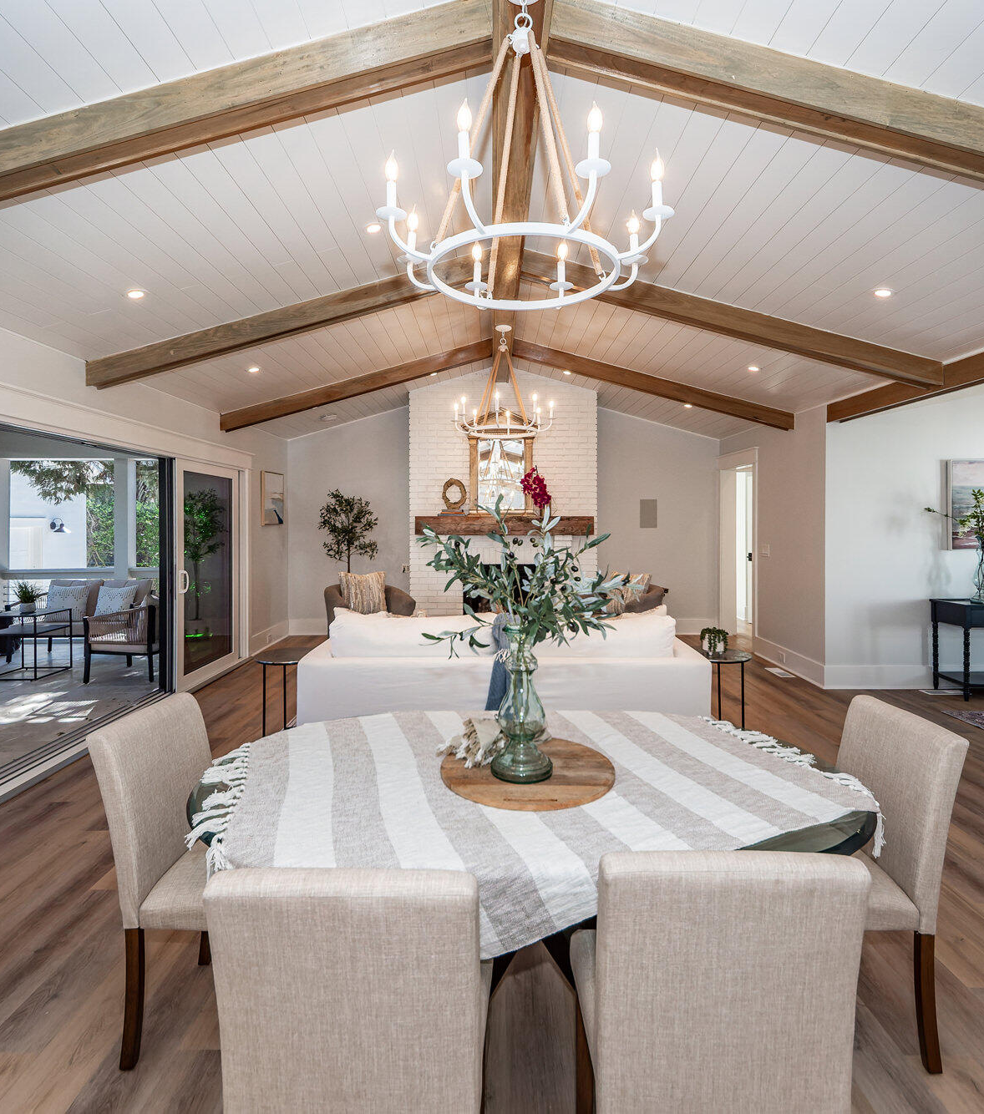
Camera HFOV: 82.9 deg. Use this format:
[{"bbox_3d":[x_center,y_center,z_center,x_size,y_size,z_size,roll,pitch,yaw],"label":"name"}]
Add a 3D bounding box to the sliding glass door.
[{"bbox_3d":[-2.710,0.117,5.370,0.050,1.990,1.130,0,2,0],"label":"sliding glass door"}]

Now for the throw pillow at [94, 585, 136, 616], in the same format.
[{"bbox_3d":[-4.550,0.580,6.750,0.490,0.470,0.160,0,-16,-6],"label":"throw pillow"}]

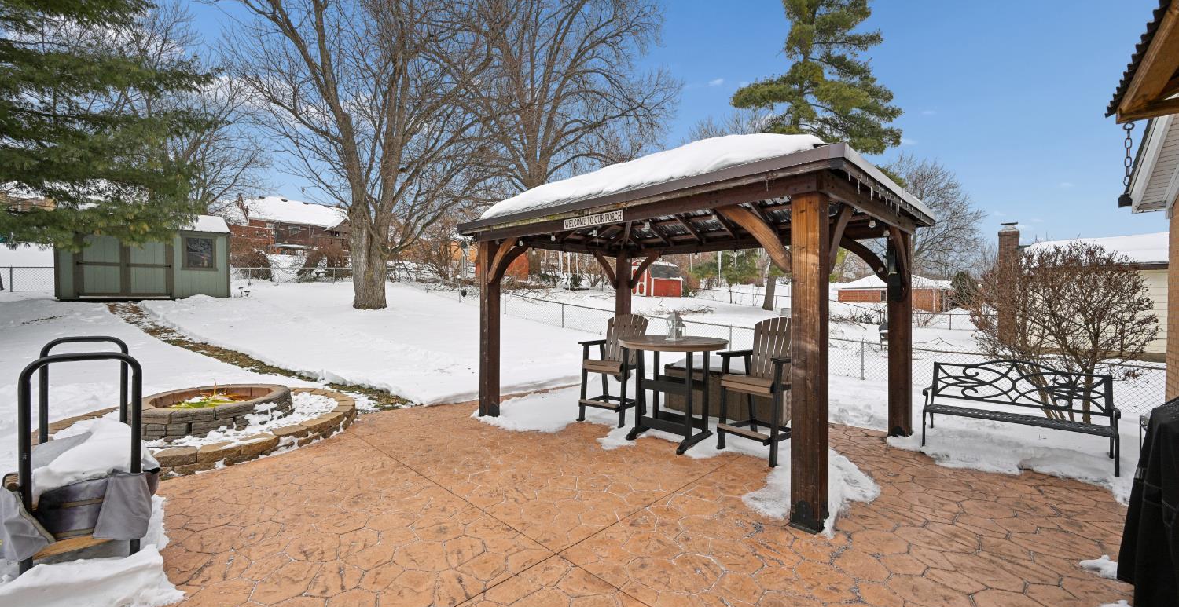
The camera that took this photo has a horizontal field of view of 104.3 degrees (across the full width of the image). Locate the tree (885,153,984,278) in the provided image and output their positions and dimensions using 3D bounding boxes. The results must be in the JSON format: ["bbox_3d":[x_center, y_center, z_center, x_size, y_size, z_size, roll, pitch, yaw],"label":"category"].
[{"bbox_3d":[42.866,-9.592,60.000,15.000,20.000,15.000,-1,1,-45],"label":"tree"}]

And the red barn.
[{"bbox_3d":[4.085,-1.570,29.441,3.200,2.400,2.550,-1,1,-45],"label":"red barn"}]

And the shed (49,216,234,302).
[{"bbox_3d":[-13.800,-1.529,14.295,2.600,2.800,3.750,1,1,42],"label":"shed"}]

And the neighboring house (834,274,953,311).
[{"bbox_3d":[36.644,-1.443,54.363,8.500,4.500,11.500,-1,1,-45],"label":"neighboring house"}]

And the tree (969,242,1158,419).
[{"bbox_3d":[5.620,0.348,5.500,1.650,2.150,1.700,-1,1,-45],"label":"tree"}]

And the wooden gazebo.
[{"bbox_3d":[0.996,-0.157,5.155,3.050,3.080,4.270,-1,1,-45],"label":"wooden gazebo"}]

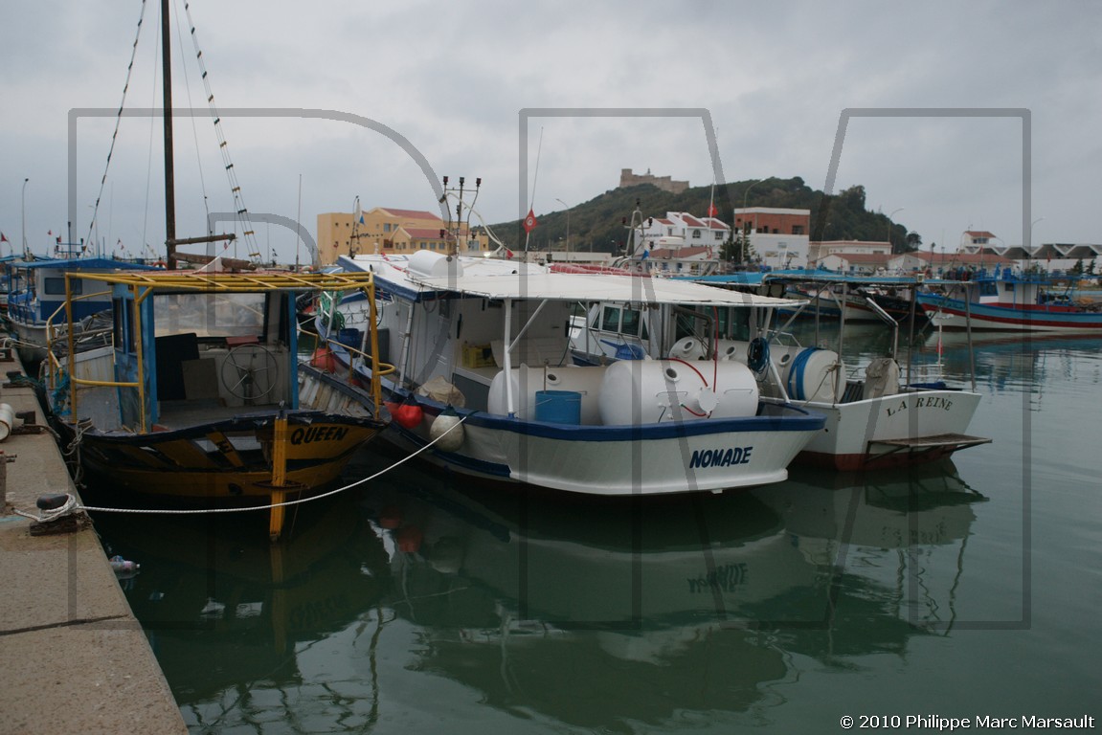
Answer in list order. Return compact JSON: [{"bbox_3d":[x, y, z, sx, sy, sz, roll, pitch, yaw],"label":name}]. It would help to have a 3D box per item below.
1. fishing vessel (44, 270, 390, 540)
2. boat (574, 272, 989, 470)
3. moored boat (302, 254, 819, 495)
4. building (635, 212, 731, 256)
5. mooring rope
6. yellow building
[{"bbox_3d":[-5.000,0.072,15.127,3.600,3.050,8.800,-2,6,-26],"label":"fishing vessel"},{"bbox_3d":[2.603,-0.414,20.752,3.500,3.150,11.400,-3,6,-31],"label":"boat"},{"bbox_3d":[-0.949,-0.205,17.258,3.700,3.350,11.500,-3,6,-30],"label":"moored boat"},{"bbox_3d":[22.628,-21.285,186.813,16.000,10.300,10.000,-4,7,-40],"label":"building"},{"bbox_3d":[-2.180,0.865,9.896,0.350,0.750,6.891,2,6,20],"label":"mooring rope"},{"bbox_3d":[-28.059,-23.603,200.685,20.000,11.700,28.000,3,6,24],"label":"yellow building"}]

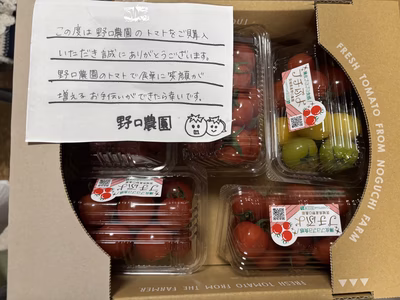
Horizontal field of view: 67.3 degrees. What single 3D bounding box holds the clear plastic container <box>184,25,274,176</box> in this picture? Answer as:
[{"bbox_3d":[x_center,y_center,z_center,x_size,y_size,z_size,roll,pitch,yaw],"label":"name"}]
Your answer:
[{"bbox_3d":[0.025,-0.048,0.306,0.091,0.060,0.151,0,89,0],"label":"clear plastic container"}]

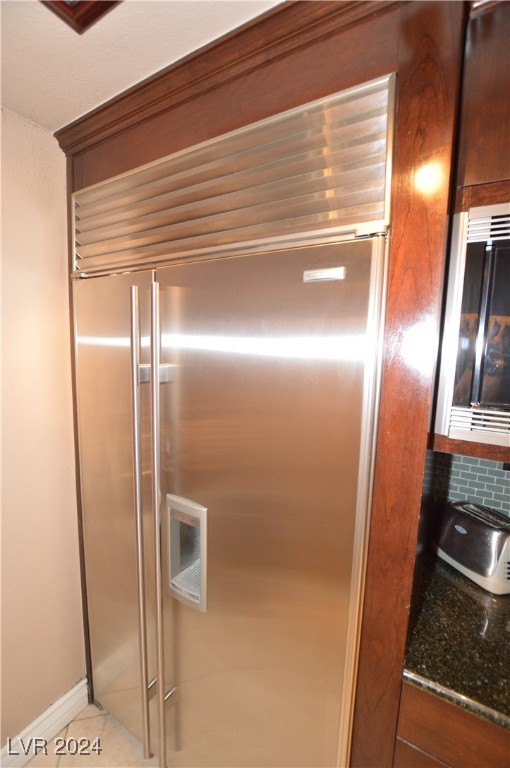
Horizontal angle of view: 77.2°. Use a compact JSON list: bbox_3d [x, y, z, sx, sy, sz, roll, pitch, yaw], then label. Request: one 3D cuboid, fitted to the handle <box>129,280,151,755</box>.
[{"bbox_3d":[-0.367,0.528,1.069,0.025,1.658,0.054,5,8,30],"label":"handle"}]

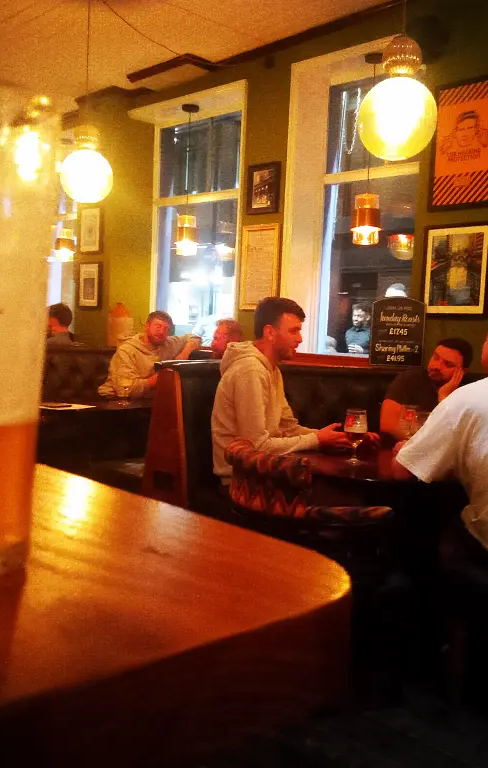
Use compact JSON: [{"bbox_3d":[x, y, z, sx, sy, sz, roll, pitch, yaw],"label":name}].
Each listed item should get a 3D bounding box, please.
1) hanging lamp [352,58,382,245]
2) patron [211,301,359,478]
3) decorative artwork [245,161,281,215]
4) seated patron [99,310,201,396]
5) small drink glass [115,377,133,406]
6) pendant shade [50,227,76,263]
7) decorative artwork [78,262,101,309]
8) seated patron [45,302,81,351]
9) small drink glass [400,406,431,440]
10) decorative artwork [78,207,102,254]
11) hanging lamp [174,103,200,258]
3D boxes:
[{"bbox_3d":[0.687,-1.263,4.500,0.165,1.030,0.165,-2,7,-43],"label":"hanging lamp"},{"bbox_3d":[0.187,0.335,3.301,0.740,1.340,0.500,6,6,35],"label":"patron"},{"bbox_3d":[0.142,-1.328,5.641,0.030,0.335,0.302,0,5,-45],"label":"decorative artwork"},{"bbox_3d":[-0.600,0.173,5.100,0.640,1.270,0.720,2,5,-10],"label":"seated patron"},{"bbox_3d":[-0.669,0.026,4.600,0.085,0.170,0.085,2,5,0],"label":"small drink glass"},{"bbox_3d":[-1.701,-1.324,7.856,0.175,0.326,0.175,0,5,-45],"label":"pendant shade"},{"bbox_3d":[-1.145,-0.735,6.179,0.030,0.345,0.320,-2,7,-43],"label":"decorative artwork"},{"bbox_3d":[-1.396,0.057,6.100,0.500,1.300,0.750,-2,7,-43],"label":"seated patron"},{"bbox_3d":[0.641,0.191,3.150,0.088,0.190,0.088,-2,7,-43],"label":"small drink glass"},{"bbox_3d":[-1.312,-1.319,7.101,0.030,0.408,0.339,0,5,-45],"label":"decorative artwork"},{"bbox_3d":[-0.430,-1.611,6.577,0.170,1.221,0.170,3,3,0],"label":"hanging lamp"}]

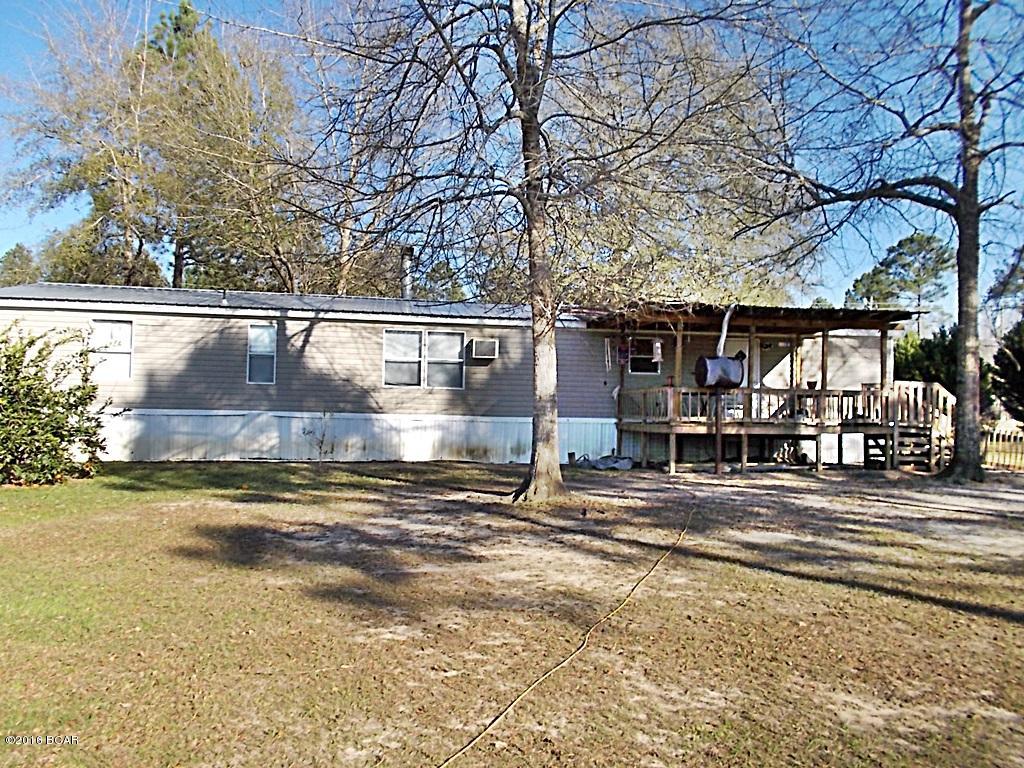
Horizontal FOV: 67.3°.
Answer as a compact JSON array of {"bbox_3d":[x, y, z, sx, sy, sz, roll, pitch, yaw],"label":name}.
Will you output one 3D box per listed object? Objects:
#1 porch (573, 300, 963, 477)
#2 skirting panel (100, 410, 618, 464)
[{"bbox_3d":[5.526,0.212,17.232,7.000,3.340,4.000,1,-2,-8],"label":"porch"},{"bbox_3d":[-3.589,1.259,17.976,12.508,1.155,0.120,1,-2,-8],"label":"skirting panel"}]

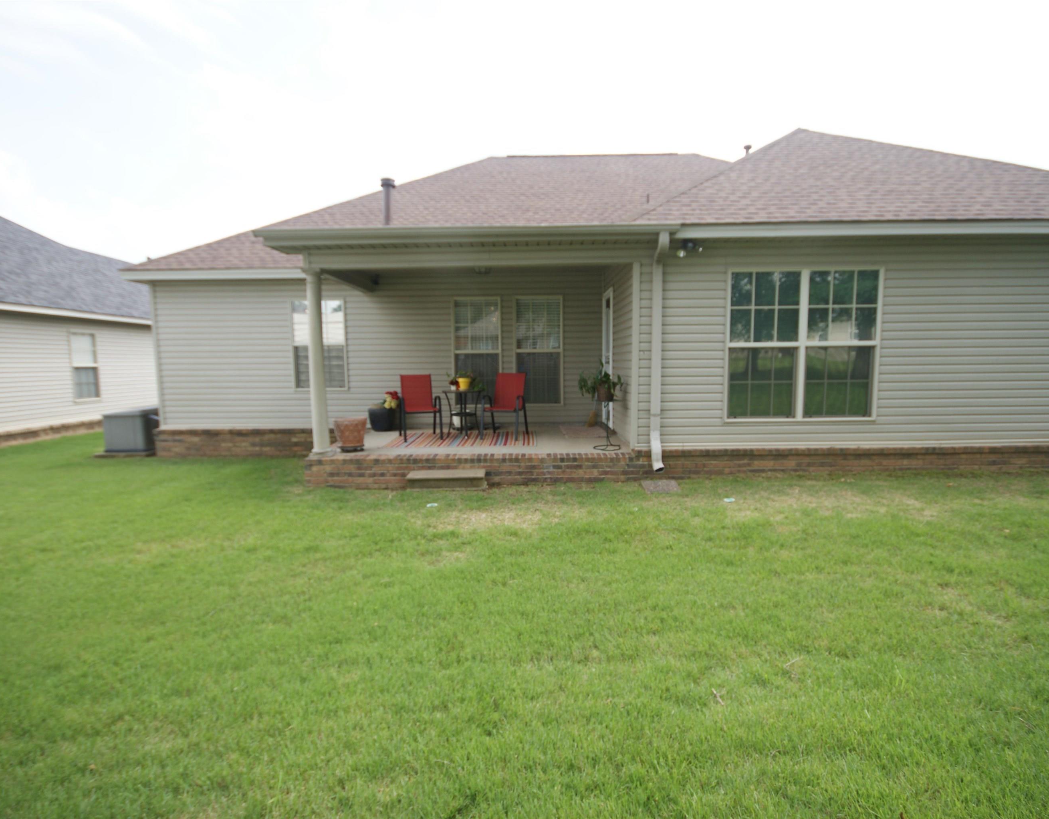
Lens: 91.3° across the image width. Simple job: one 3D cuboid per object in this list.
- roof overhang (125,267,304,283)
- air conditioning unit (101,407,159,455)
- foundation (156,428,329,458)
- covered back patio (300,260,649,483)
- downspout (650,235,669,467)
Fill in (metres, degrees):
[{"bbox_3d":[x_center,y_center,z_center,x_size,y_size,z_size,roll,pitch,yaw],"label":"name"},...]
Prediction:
[{"bbox_3d":[-4.925,-2.181,8.357,3.100,0.195,0.330,0,5,0],"label":"roof overhang"},{"bbox_3d":[-6.969,0.412,9.357,0.760,0.670,0.800,0,5,0],"label":"air conditioning unit"},{"bbox_3d":[-4.684,0.562,8.733,3.130,0.460,0.200,0,5,0],"label":"foundation"},{"bbox_3d":[-0.648,-0.542,7.287,3.990,2.660,2.710,0,5,0],"label":"covered back patio"},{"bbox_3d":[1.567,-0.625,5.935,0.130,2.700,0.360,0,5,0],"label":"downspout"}]

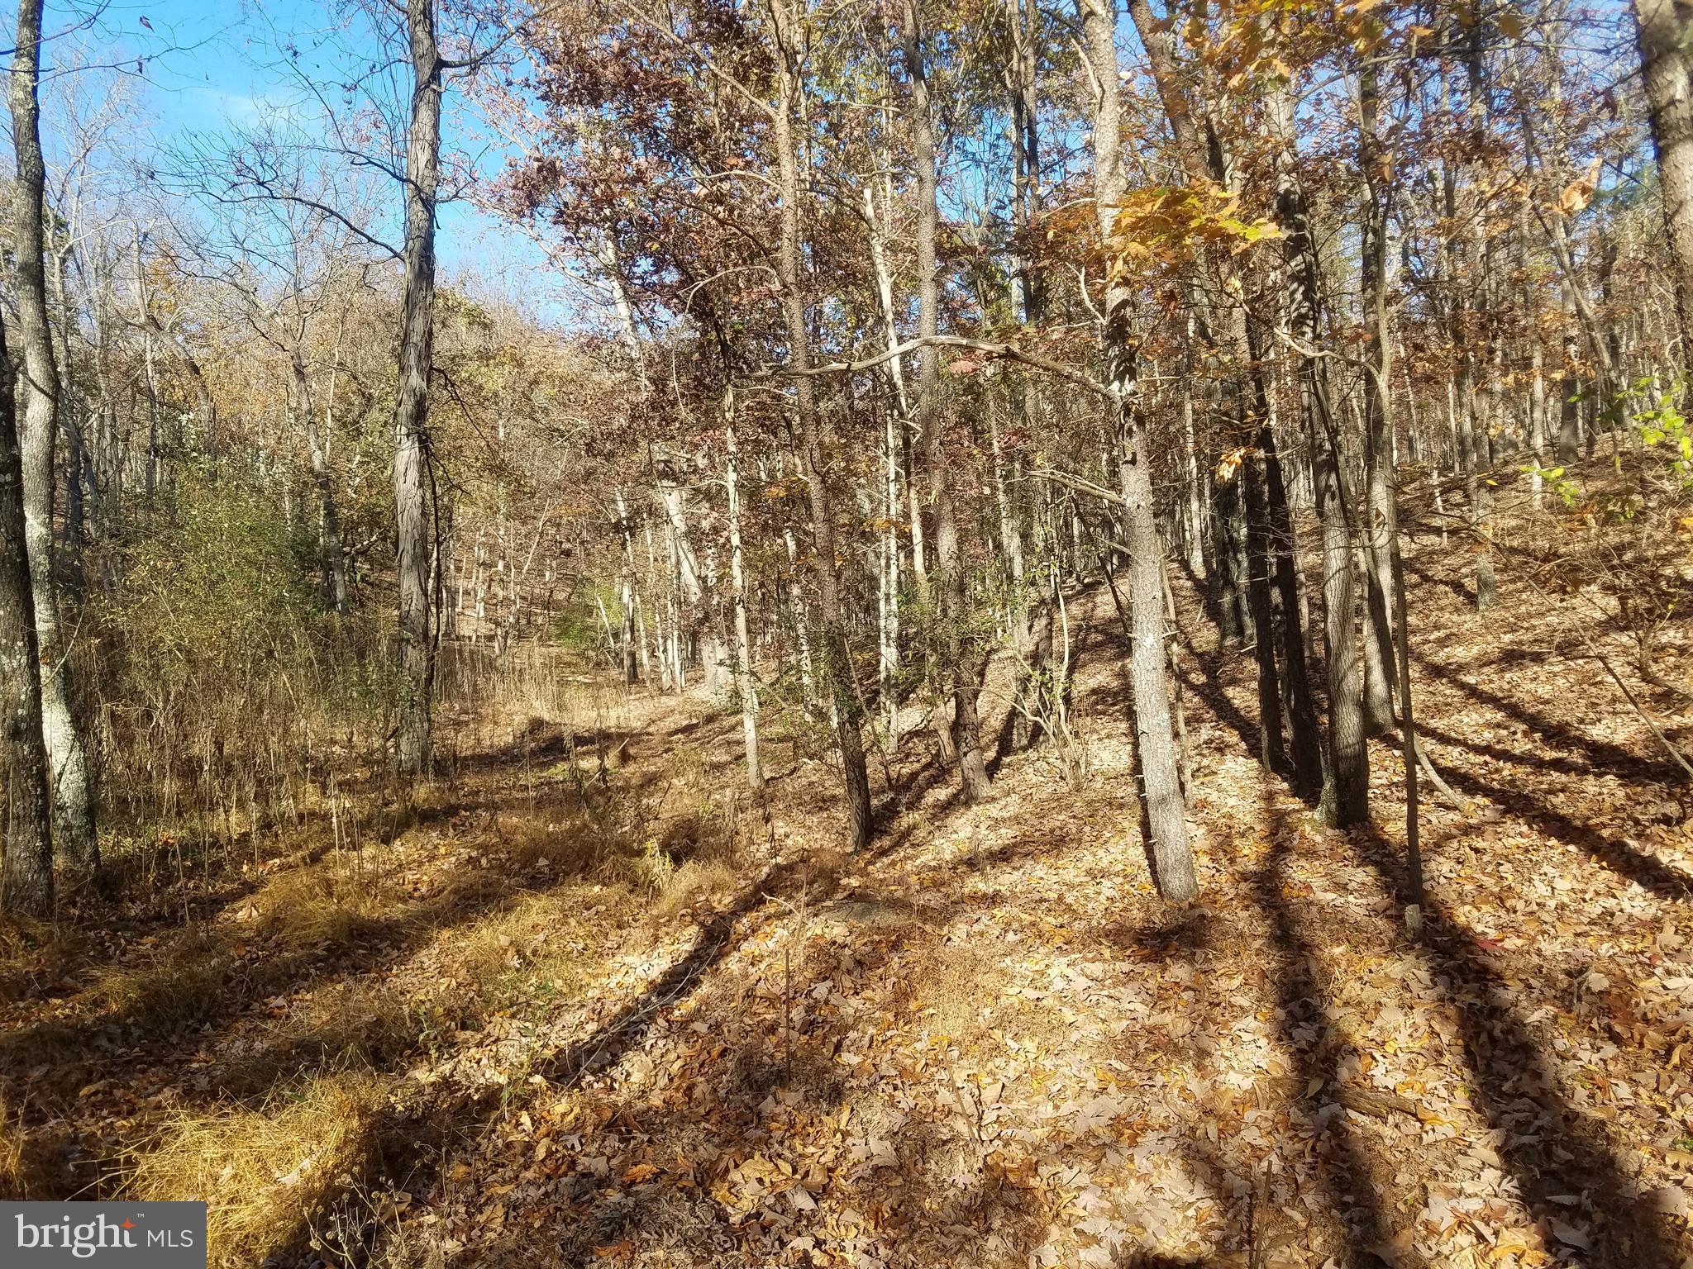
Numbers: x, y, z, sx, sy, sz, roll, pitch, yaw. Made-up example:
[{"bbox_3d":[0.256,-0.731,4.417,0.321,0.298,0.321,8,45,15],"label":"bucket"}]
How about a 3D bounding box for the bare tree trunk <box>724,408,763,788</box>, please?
[{"bbox_3d":[-0.992,-0.352,12.300,0.170,3.694,0.150,-4,0,0],"label":"bare tree trunk"}]

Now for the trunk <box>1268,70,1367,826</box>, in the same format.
[{"bbox_3d":[3.333,-1.320,9.000,0.310,5.362,0.270,-5,0,0],"label":"trunk"}]

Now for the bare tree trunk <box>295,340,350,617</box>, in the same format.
[{"bbox_3d":[-11.135,-3.300,27.000,0.280,5.799,0.260,-9,0,0],"label":"bare tree trunk"}]

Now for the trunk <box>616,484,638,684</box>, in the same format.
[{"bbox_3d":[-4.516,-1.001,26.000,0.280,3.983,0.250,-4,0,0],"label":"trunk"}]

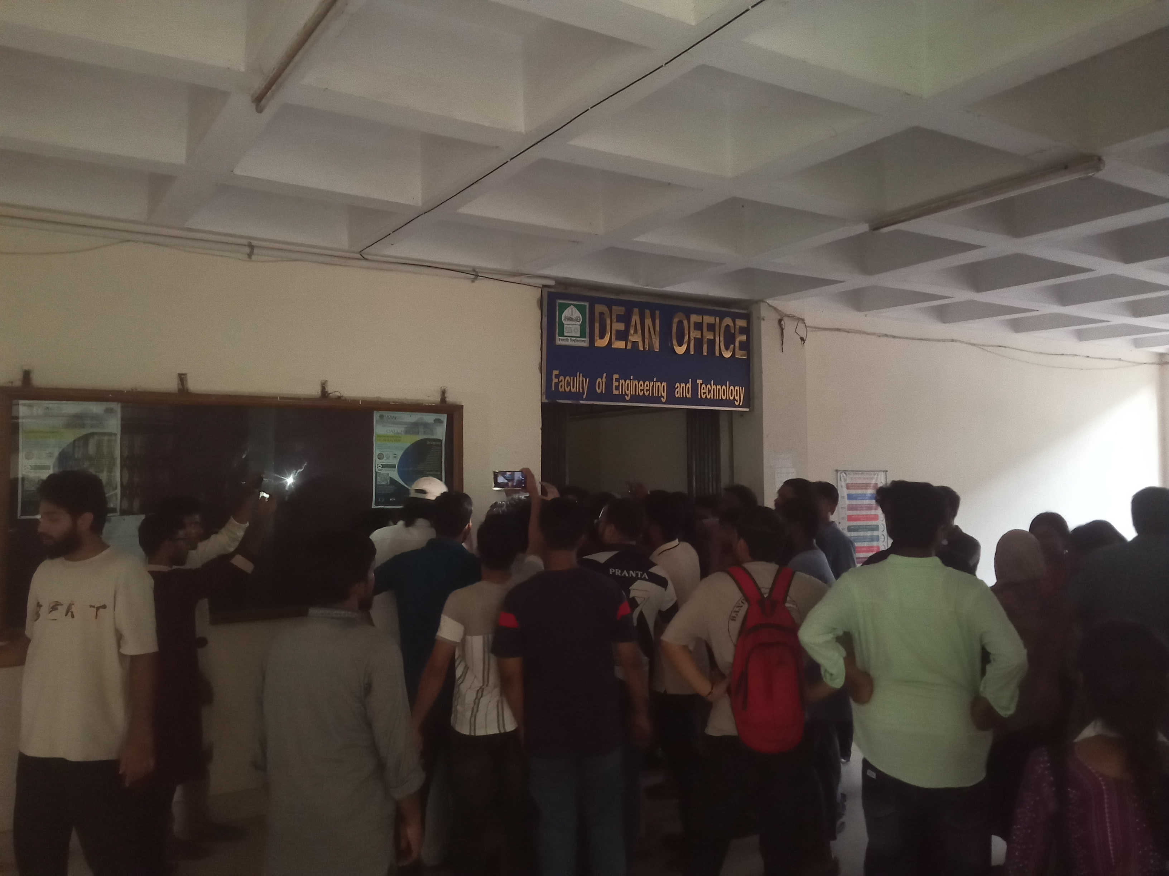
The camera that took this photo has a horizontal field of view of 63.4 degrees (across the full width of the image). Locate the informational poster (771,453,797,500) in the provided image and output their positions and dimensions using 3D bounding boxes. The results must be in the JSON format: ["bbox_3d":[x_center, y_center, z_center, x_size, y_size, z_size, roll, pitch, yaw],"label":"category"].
[{"bbox_3d":[1.447,0.291,6.883,0.247,0.347,0.010,1,-3,-32],"label":"informational poster"}]

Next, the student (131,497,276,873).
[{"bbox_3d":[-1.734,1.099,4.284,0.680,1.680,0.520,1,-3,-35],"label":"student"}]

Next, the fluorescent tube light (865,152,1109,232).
[{"bbox_3d":[1.755,-1.071,4.261,0.075,0.080,1.200,1,-3,-32],"label":"fluorescent tube light"}]

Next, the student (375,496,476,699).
[{"bbox_3d":[-0.667,1.085,4.084,0.530,1.680,0.360,-1,-2,14],"label":"student"}]

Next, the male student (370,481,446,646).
[{"bbox_3d":[-0.810,1.078,4.686,0.520,1.745,0.360,-1,-2,21],"label":"male student"}]

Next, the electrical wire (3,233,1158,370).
[{"bbox_3d":[1.653,-0.870,7.098,10.250,0.250,0.100,1,-3,-32],"label":"electrical wire"}]

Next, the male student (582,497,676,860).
[{"bbox_3d":[0.196,1.100,4.304,0.480,1.660,0.340,0,-2,-5],"label":"male student"}]

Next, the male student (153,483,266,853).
[{"bbox_3d":[-1.848,1.081,4.585,0.680,1.740,0.520,1,-3,-30],"label":"male student"}]

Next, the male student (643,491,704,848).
[{"bbox_3d":[0.413,1.099,4.554,0.460,1.680,0.340,1,-3,-27],"label":"male student"}]

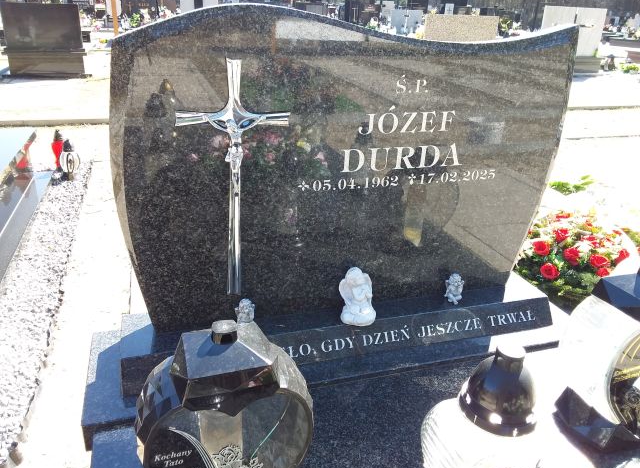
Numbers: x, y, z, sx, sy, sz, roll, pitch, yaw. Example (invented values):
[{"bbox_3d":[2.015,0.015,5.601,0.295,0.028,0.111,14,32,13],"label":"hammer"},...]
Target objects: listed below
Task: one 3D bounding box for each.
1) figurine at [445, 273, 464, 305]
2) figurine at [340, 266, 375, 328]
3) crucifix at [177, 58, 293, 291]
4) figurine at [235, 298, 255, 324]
[{"bbox_3d":[0.361,0.143,1.400,0.051,0.083,0.045,2,23,-1],"label":"figurine"},{"bbox_3d":[0.085,0.147,1.280,0.089,0.144,0.072,-5,24,-18],"label":"figurine"},{"bbox_3d":[-0.179,-0.096,1.121,0.238,0.532,0.030,-5,24,-18],"label":"crucifix"},{"bbox_3d":[-0.179,0.189,1.236,0.050,0.079,0.045,-5,24,-18],"label":"figurine"}]

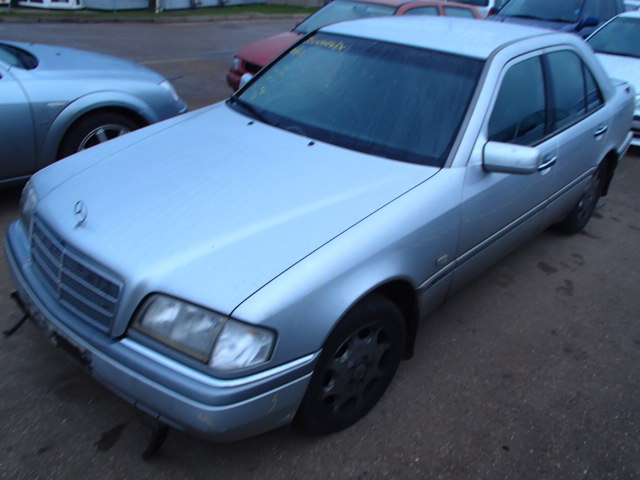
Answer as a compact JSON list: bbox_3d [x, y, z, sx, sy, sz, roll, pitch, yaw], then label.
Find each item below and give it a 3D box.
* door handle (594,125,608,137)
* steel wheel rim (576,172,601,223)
[{"bbox_3d":[1.819,-0.707,3.352,0.055,0.045,0.240,25,34,36],"label":"door handle"},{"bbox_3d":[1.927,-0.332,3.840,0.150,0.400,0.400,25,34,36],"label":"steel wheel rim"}]

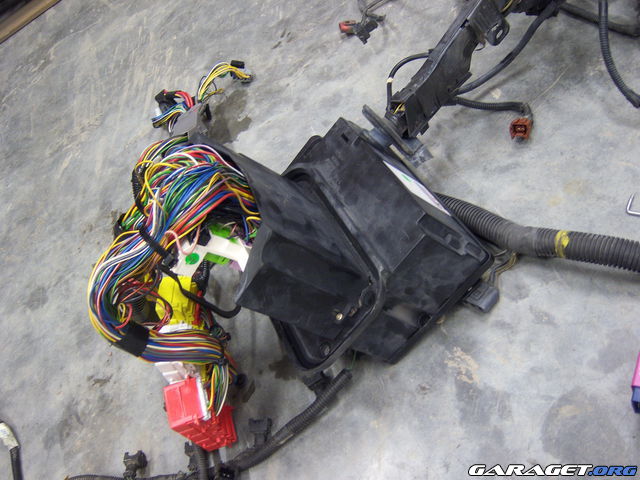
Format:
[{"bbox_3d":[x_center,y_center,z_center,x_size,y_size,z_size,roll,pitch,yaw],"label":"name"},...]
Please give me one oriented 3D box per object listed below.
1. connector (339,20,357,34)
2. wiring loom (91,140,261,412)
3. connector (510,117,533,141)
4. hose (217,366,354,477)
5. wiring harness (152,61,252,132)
[{"bbox_3d":[0.041,-0.318,0.996,0.025,0.014,0.017,0,61,0],"label":"connector"},{"bbox_3d":[-0.154,0.033,0.742,0.175,0.120,0.285,-2,61,-1],"label":"wiring loom"},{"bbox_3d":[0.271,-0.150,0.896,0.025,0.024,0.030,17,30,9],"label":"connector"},{"bbox_3d":[-0.035,0.190,0.710,0.165,0.022,0.038,-34,66,-17],"label":"hose"},{"bbox_3d":[-0.164,-0.187,0.906,0.078,0.048,0.150,23,64,12],"label":"wiring harness"}]

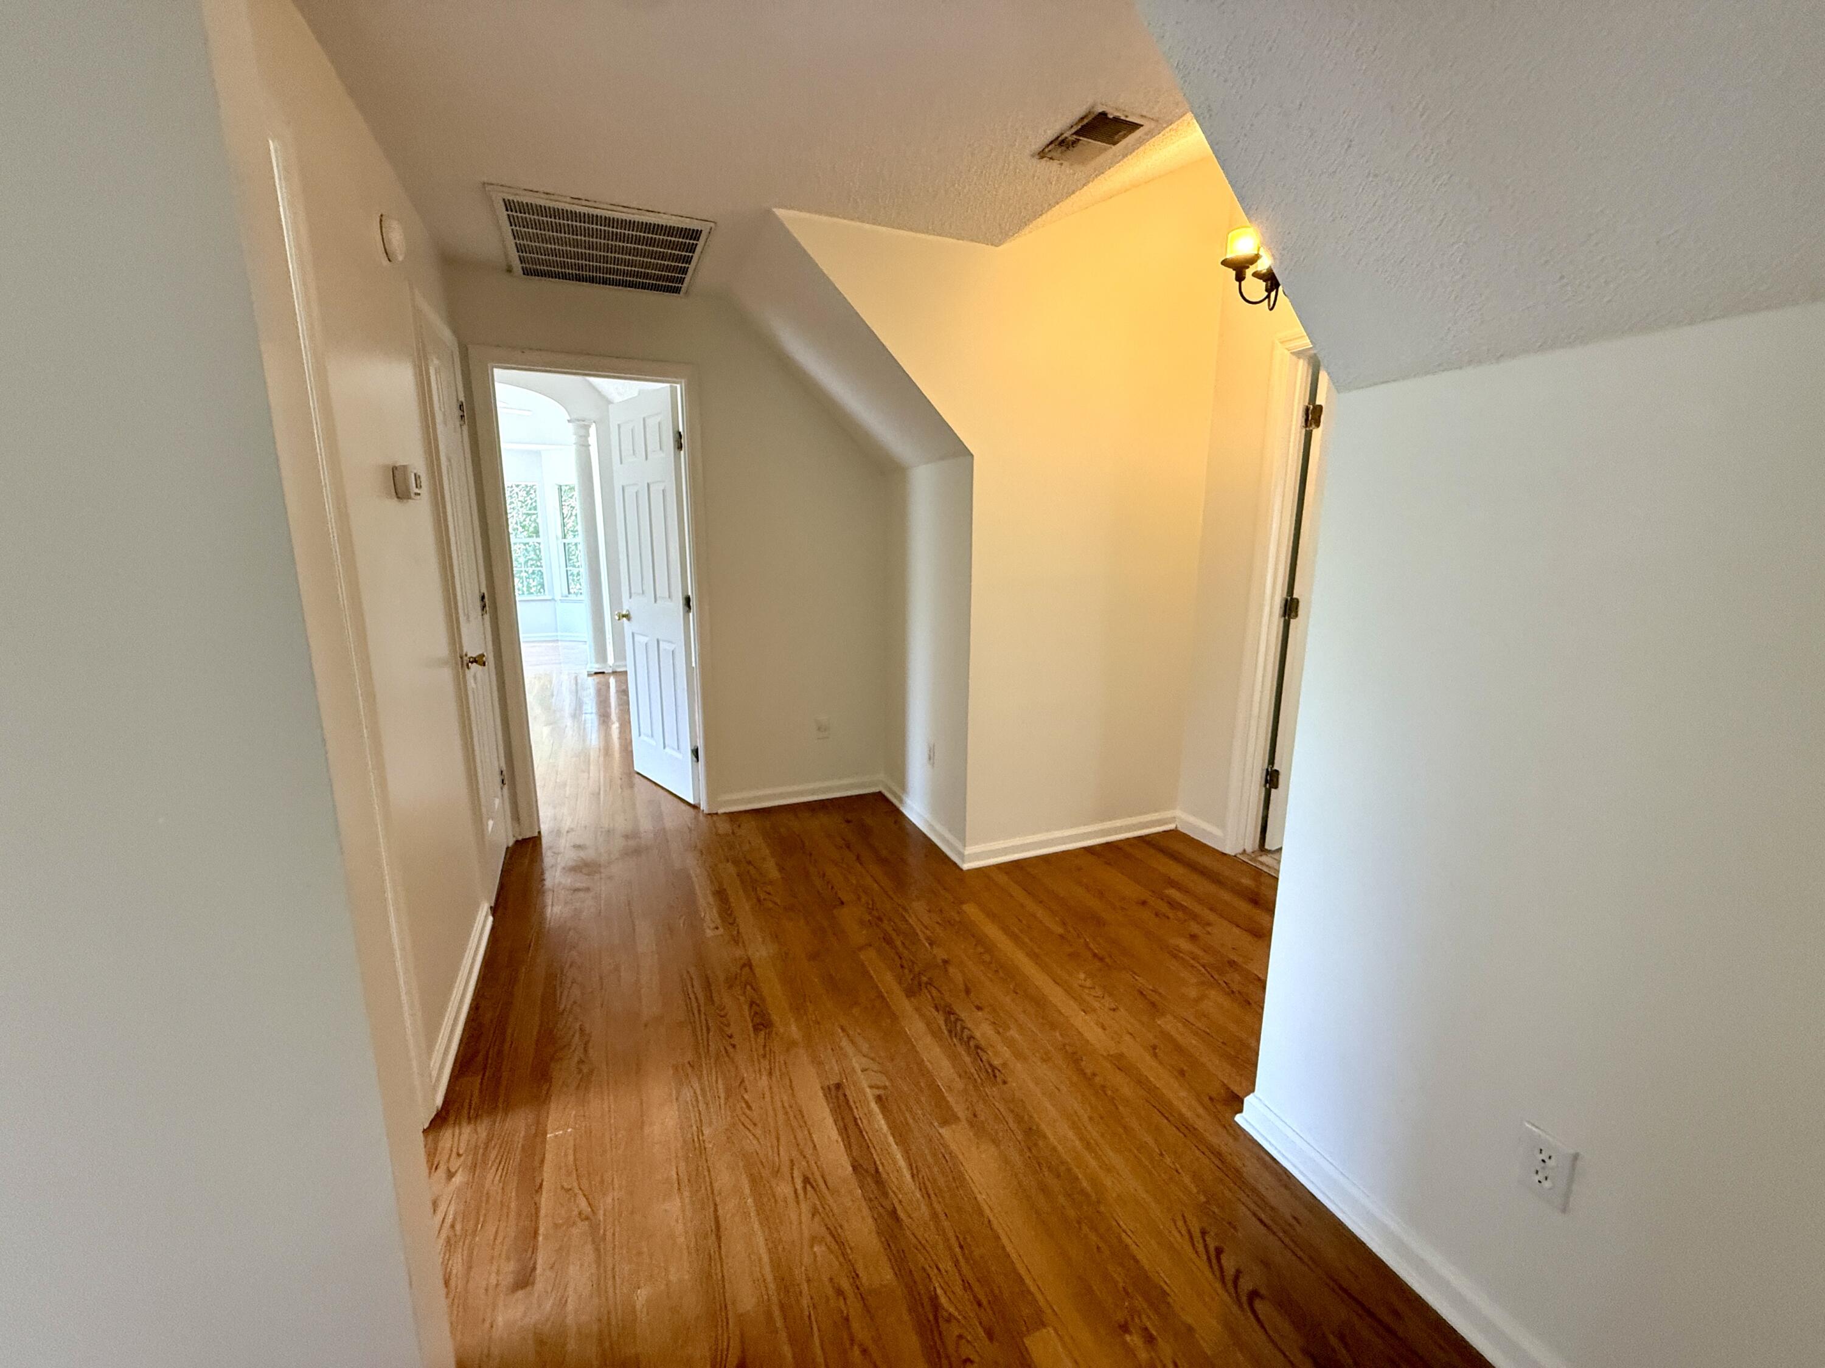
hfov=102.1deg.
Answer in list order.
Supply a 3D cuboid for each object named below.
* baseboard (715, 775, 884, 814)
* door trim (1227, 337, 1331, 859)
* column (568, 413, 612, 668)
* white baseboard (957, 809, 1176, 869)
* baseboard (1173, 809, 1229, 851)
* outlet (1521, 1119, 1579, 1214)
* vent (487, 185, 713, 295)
[{"bbox_3d":[-0.582,0.584,3.923,0.876,0.088,0.020,-4,12,-22],"label":"baseboard"},{"bbox_3d":[1.629,-0.210,2.722,0.140,2.130,0.860,-4,12,-22],"label":"door trim"},{"bbox_3d":[-3.256,-1.359,7.481,0.240,2.490,0.240,-4,12,-22],"label":"column"},{"bbox_3d":[0.751,0.700,3.360,1.152,0.090,0.020,-4,12,-22],"label":"white baseboard"},{"bbox_3d":[1.363,0.688,3.437,0.020,0.090,0.312,-4,12,-22],"label":"baseboard"},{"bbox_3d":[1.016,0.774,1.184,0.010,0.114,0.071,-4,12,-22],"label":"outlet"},{"bbox_3d":[-1.152,-1.621,2.761,0.690,0.030,0.830,-4,12,-22],"label":"vent"}]

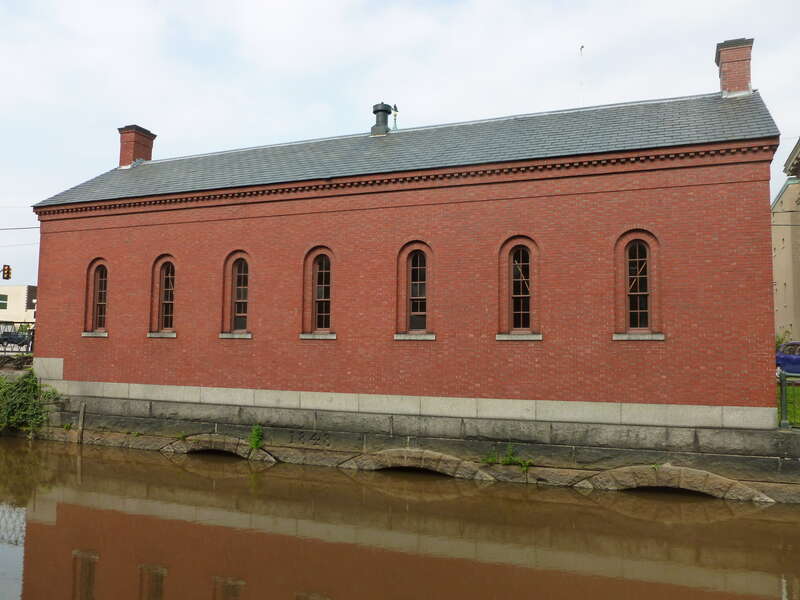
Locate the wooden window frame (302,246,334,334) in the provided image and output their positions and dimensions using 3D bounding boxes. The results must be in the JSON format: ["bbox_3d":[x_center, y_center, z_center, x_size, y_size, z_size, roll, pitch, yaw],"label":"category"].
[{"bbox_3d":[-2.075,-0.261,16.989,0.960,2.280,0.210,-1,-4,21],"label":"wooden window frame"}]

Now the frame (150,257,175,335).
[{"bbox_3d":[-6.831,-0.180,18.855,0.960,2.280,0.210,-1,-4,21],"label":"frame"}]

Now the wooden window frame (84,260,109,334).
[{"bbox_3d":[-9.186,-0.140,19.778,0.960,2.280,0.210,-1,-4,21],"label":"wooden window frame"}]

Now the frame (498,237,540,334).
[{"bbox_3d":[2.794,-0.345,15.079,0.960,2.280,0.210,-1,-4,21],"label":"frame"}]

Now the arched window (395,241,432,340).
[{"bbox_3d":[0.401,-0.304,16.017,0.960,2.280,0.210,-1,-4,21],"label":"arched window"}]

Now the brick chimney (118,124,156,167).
[{"bbox_3d":[-9.595,-5.452,23.652,0.810,1.450,1.030,-1,-4,21],"label":"brick chimney"}]

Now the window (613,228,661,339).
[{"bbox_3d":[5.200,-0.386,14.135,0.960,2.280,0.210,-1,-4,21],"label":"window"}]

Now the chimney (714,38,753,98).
[{"bbox_3d":[8.537,-5.743,16.538,0.810,1.450,1.030,-1,-4,21],"label":"chimney"}]

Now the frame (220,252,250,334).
[{"bbox_3d":[-4.467,-0.220,17.927,0.960,2.280,0.210,-1,-4,21],"label":"frame"}]

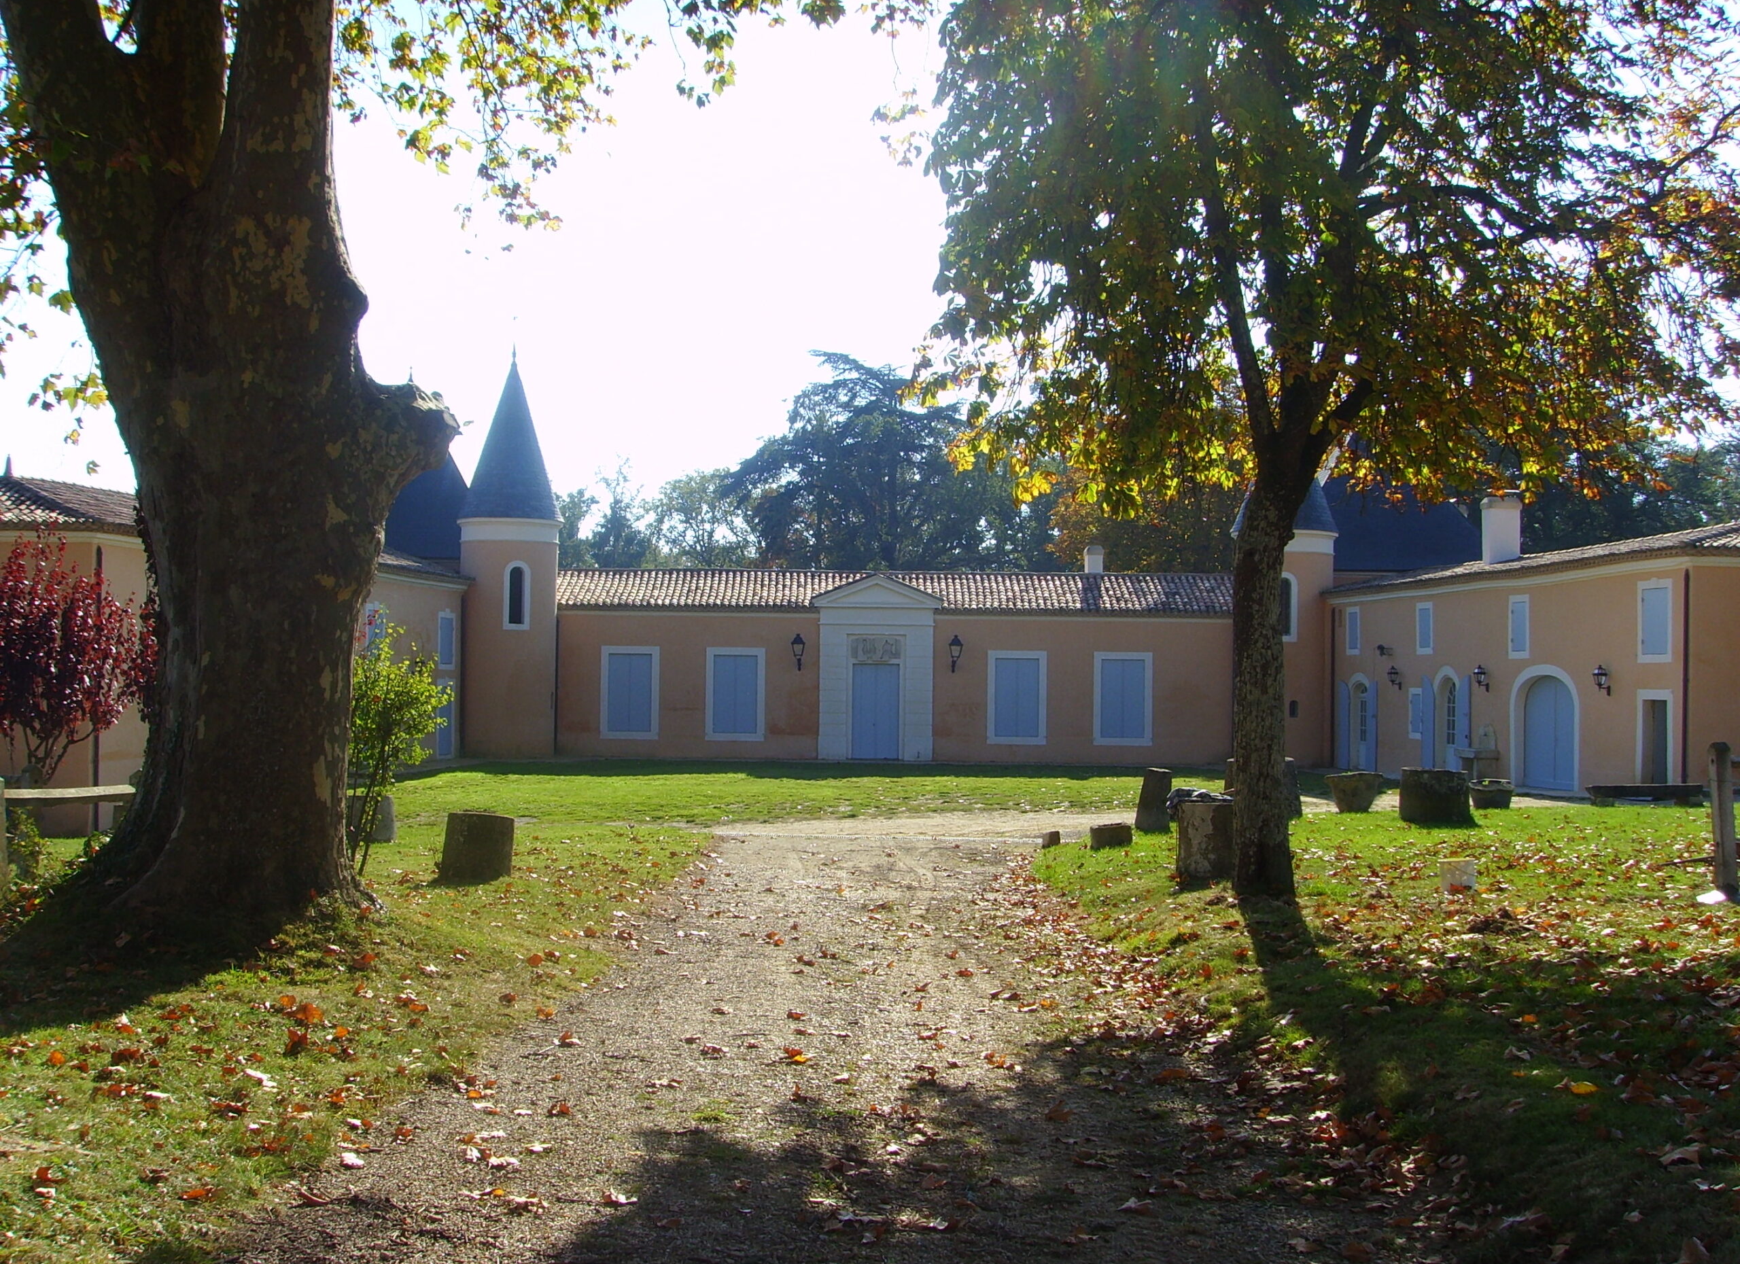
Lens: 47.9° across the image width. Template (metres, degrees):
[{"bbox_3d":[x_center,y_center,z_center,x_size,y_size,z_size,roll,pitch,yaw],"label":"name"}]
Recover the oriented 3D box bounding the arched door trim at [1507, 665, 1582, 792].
[{"bbox_3d":[14.652,2.073,42.183,0.300,2.700,3.100,1,-1,-6],"label":"arched door trim"}]

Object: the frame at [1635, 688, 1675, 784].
[{"bbox_3d":[15.118,2.131,37.453,0.250,2.080,1.400,1,-1,-6],"label":"frame"}]

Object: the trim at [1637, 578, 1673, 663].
[{"bbox_3d":[14.781,-0.195,36.867,0.150,1.552,1.171,1,-2,-9],"label":"trim"}]

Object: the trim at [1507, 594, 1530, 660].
[{"bbox_3d":[13.927,-0.100,41.999,0.150,1.354,0.932,1,-2,-9],"label":"trim"}]

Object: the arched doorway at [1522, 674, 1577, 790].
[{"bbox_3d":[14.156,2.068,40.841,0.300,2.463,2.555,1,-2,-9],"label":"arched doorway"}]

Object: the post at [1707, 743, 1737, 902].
[{"bbox_3d":[6.532,1.467,15.000,0.130,1.230,0.130,-3,-1,-2],"label":"post"}]

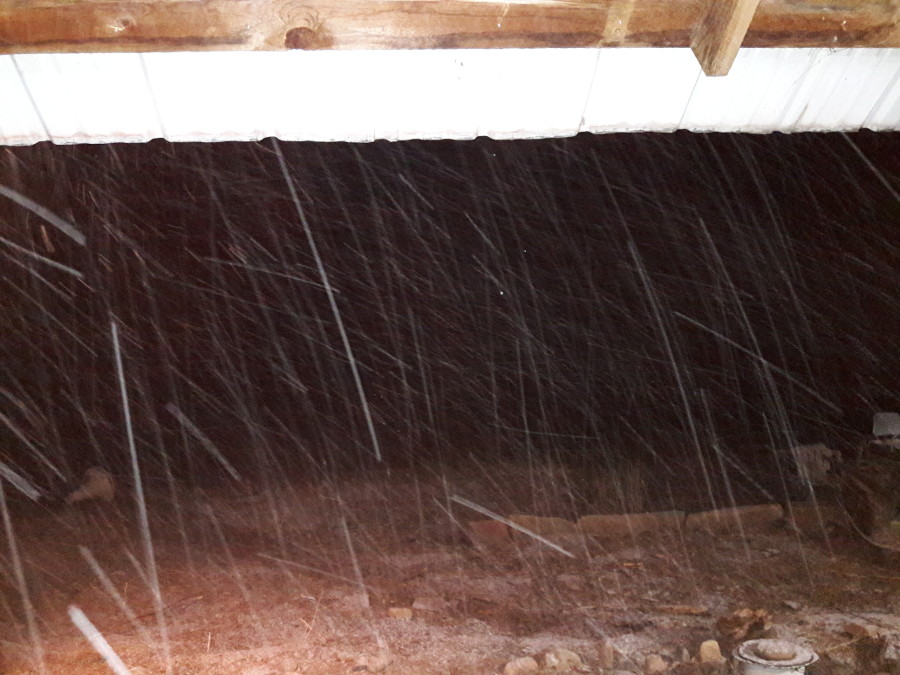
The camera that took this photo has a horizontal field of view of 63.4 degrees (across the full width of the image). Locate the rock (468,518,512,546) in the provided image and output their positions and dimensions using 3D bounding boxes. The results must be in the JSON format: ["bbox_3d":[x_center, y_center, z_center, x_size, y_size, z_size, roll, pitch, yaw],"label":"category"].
[{"bbox_3d":[0.322,1.605,6.000,0.334,0.180,0.220,-2,-4,0],"label":"rock"}]

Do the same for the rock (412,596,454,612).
[{"bbox_3d":[-0.103,1.686,4.600,0.265,0.060,0.140,-2,-4,0],"label":"rock"}]

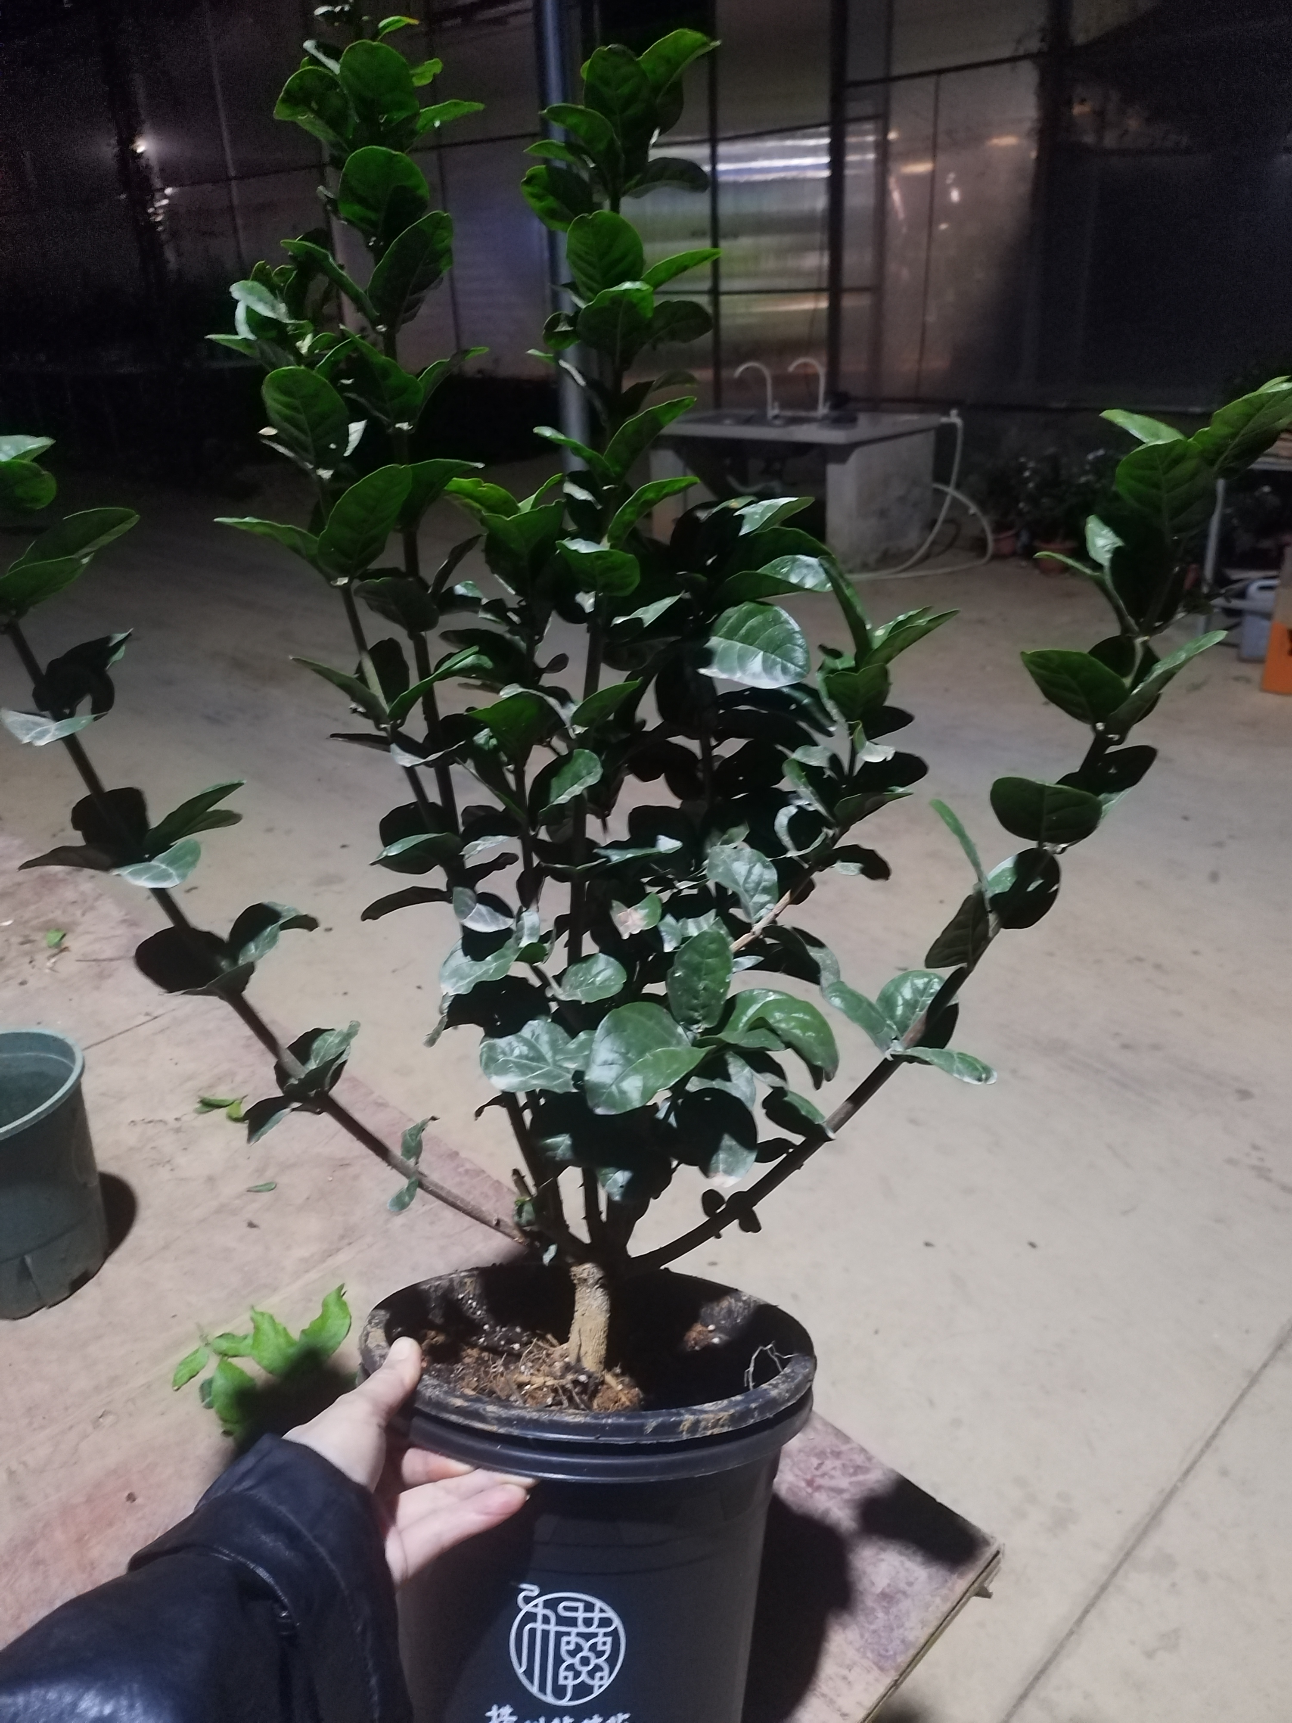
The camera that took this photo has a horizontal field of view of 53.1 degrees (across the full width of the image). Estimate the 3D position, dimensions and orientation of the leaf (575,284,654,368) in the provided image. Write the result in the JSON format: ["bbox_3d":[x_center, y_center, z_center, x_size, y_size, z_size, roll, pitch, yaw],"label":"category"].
[{"bbox_3d":[-0.017,-0.294,0.710,0.042,0.050,0.013,3,31,-2],"label":"leaf"}]

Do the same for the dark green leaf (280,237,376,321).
[{"bbox_3d":[-0.174,-0.321,0.715,0.064,0.016,0.037,40,9,0],"label":"dark green leaf"}]

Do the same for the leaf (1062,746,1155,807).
[{"bbox_3d":[0.237,-0.044,0.665,0.054,0.011,0.033,-22,41,-18],"label":"leaf"}]

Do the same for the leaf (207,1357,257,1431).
[{"bbox_3d":[-0.315,0.406,0.985,0.036,0.024,0.056,-8,24,-12],"label":"leaf"}]

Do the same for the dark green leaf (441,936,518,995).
[{"bbox_3d":[-0.080,0.050,0.620,0.046,0.014,0.028,-27,47,-12],"label":"dark green leaf"}]

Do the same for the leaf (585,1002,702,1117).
[{"bbox_3d":[0.000,0.107,0.700,0.066,0.026,0.054,-26,38,-10],"label":"leaf"}]

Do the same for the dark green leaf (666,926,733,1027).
[{"bbox_3d":[0.026,0.054,0.610,0.031,0.051,0.012,5,-21,2],"label":"dark green leaf"}]

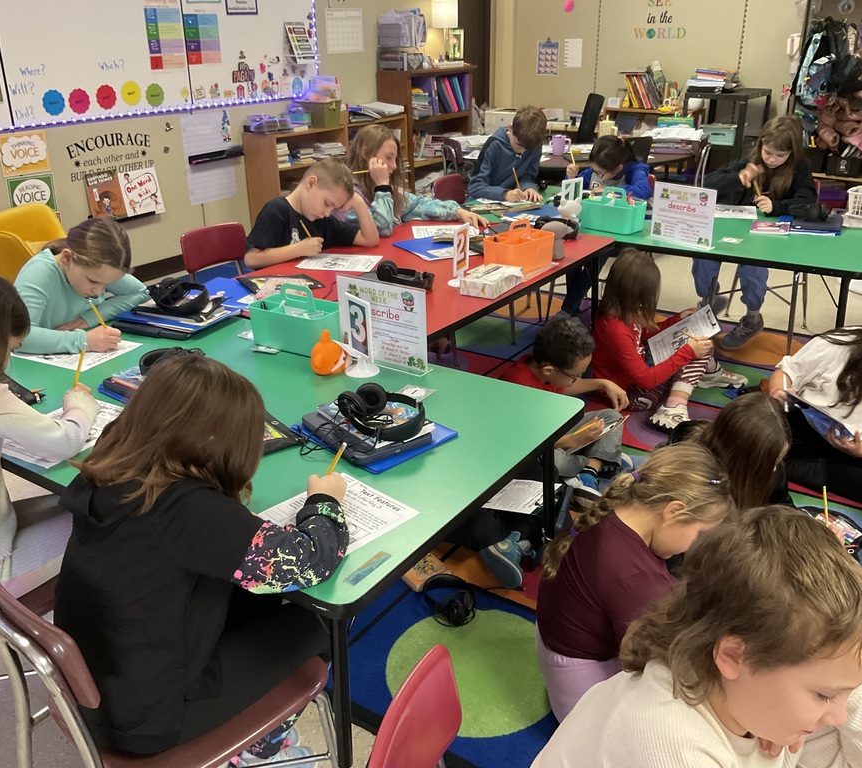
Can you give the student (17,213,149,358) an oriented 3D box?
[{"bbox_3d":[-1.059,-0.054,2.640,0.600,0.940,0.470,14,27,31],"label":"student"}]

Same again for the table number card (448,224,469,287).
[{"bbox_3d":[0.103,-0.437,2.905,0.090,0.190,0.118,11,26,25],"label":"table number card"}]

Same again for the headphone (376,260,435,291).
[{"bbox_3d":[-0.079,-0.374,2.860,0.200,0.075,0.145,9,25,22],"label":"headphone"}]

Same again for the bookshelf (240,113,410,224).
[{"bbox_3d":[-0.703,-1.520,6.355,0.320,0.780,1.580,13,26,29],"label":"bookshelf"}]

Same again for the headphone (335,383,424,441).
[{"bbox_3d":[-0.104,0.042,1.777,0.185,0.072,0.165,14,27,32],"label":"headphone"}]

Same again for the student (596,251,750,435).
[{"bbox_3d":[0.987,-0.232,3.527,0.650,0.640,0.540,6,24,16],"label":"student"}]

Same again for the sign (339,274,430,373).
[{"bbox_3d":[-0.122,-0.157,2.190,0.280,0.218,0.065,13,27,31],"label":"sign"}]

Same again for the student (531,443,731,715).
[{"bbox_3d":[0.496,0.460,1.814,0.560,0.710,0.460,-1,23,-1],"label":"student"}]

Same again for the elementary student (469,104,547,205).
[{"bbox_3d":[0.344,-0.862,4.439,0.500,1.090,0.620,-11,25,-22],"label":"elementary student"}]

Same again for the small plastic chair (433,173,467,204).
[{"bbox_3d":[0.252,-0.809,4.867,0.440,0.680,0.410,16,28,35],"label":"small plastic chair"}]

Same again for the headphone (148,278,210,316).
[{"bbox_3d":[-0.743,-0.274,2.577,0.190,0.080,0.165,9,25,22],"label":"headphone"}]

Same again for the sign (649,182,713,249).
[{"bbox_3d":[0.984,-0.656,3.340,0.070,0.218,0.280,-19,29,-36],"label":"sign"}]

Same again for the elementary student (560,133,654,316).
[{"bbox_3d":[0.924,-0.792,4.407,0.480,0.970,0.700,14,27,31],"label":"elementary student"}]

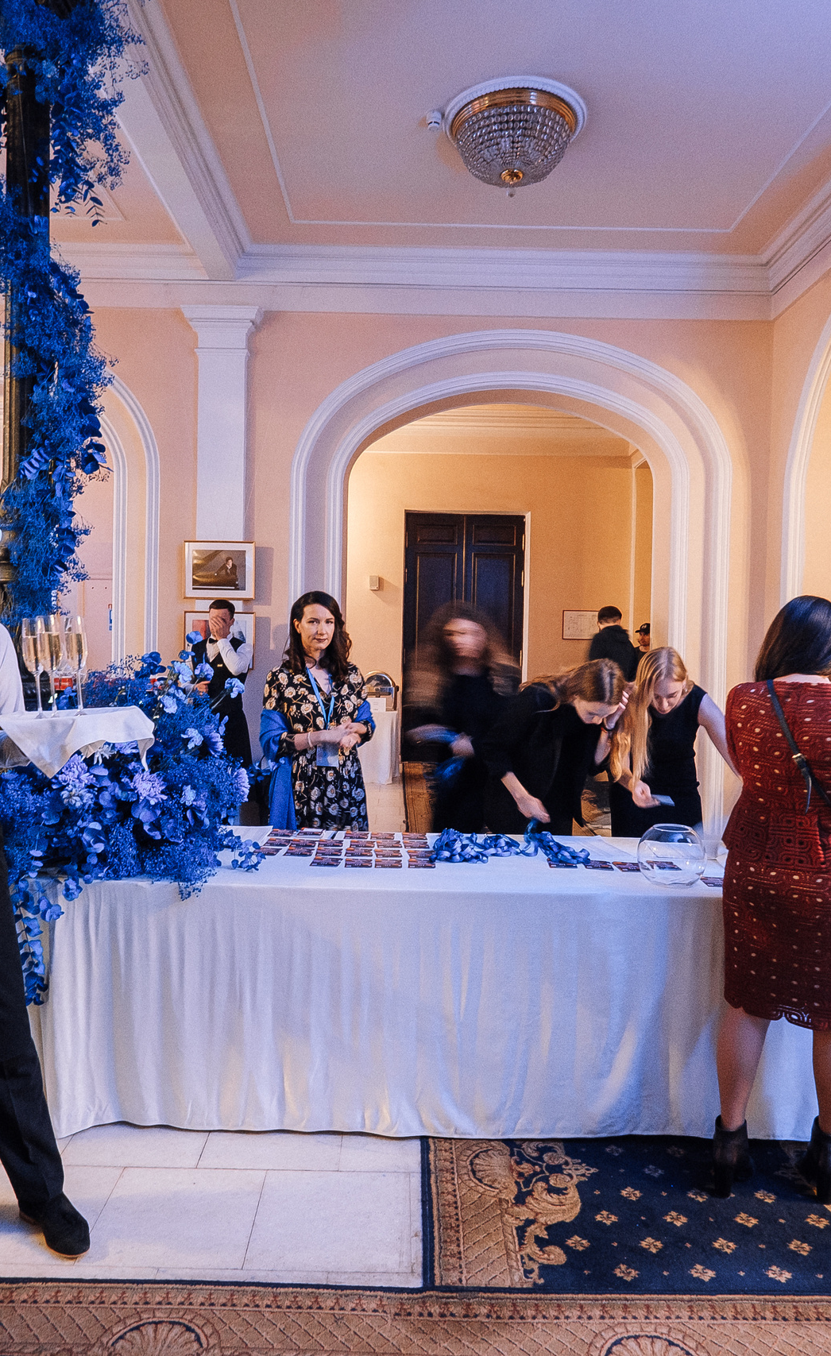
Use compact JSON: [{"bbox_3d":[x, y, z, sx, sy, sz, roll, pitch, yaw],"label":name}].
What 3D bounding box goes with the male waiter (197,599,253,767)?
[{"bbox_3d":[-1.297,0.338,5.728,0.500,1.750,0.370,1,2,10],"label":"male waiter"}]

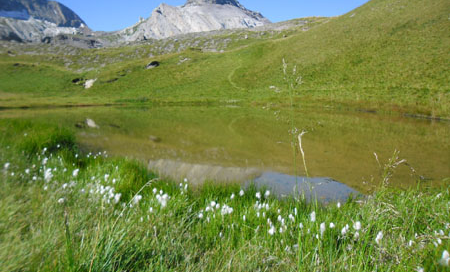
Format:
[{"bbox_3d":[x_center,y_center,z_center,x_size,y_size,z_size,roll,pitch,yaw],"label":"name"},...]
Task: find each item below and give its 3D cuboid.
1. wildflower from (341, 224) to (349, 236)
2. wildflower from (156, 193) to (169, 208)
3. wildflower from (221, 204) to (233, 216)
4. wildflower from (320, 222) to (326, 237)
[{"bbox_3d":[0.800,0.627,2.350,0.050,0.075,0.048,0,6,0],"label":"wildflower"},{"bbox_3d":[-0.534,0.551,3.000,0.098,0.115,0.080,0,6,0],"label":"wildflower"},{"bbox_3d":[0.012,0.576,2.750,0.090,0.085,0.070,0,6,0],"label":"wildflower"},{"bbox_3d":[0.673,0.639,2.400,0.042,0.105,0.042,0,6,0],"label":"wildflower"}]

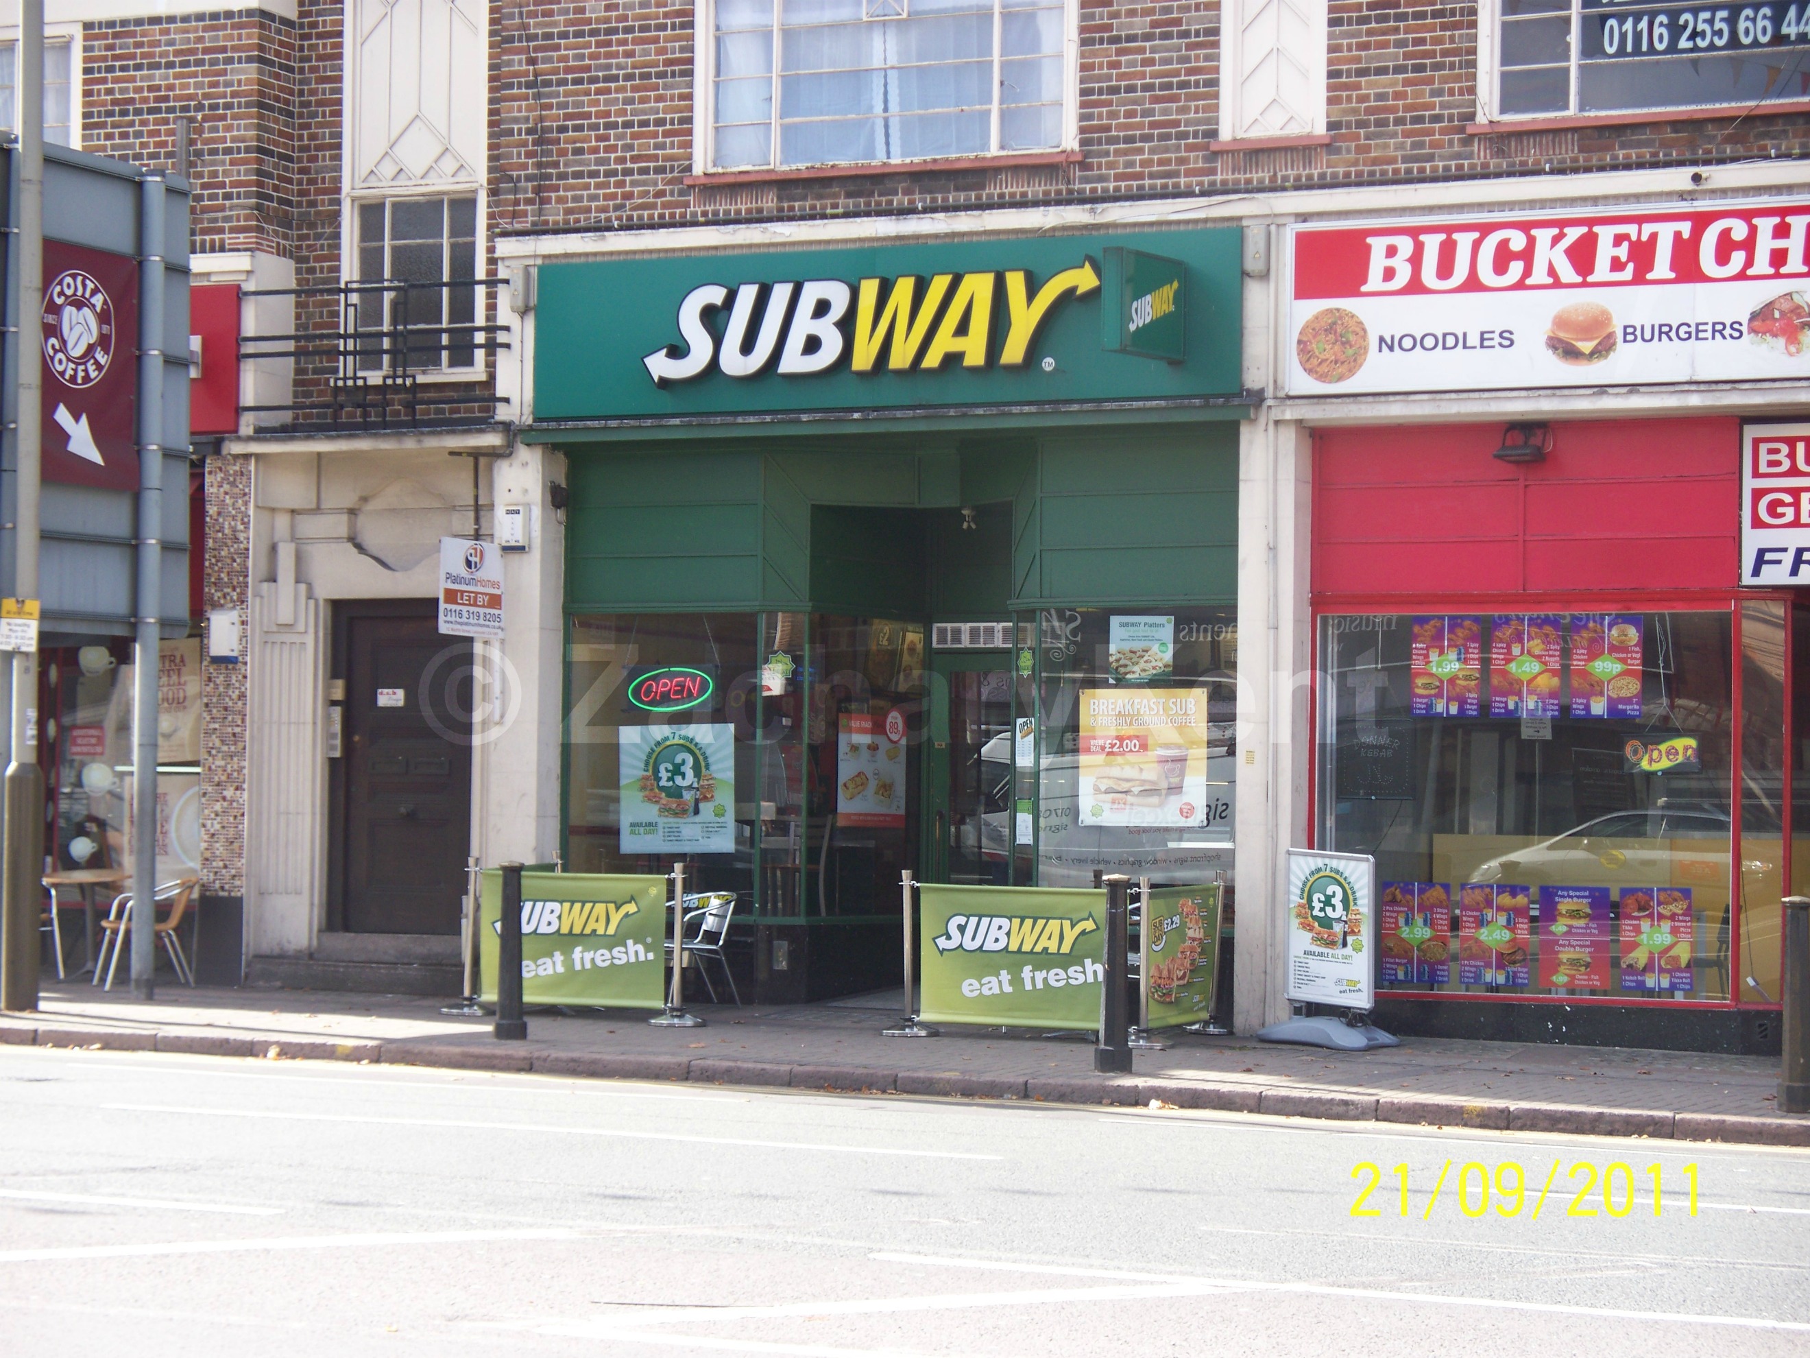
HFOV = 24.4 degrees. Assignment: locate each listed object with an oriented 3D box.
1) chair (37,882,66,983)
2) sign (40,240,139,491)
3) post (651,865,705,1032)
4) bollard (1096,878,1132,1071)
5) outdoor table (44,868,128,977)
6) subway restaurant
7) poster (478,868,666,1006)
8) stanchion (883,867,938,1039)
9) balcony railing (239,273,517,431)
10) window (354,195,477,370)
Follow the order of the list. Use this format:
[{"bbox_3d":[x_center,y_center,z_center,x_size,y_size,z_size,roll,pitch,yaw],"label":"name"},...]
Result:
[{"bbox_3d":[-6.013,1.656,28.367,0.540,0.730,0.580,1,-2,-24],"label":"chair"},{"bbox_3d":[-5.075,-1.929,25.791,0.030,1.469,1.121,0,-2,27],"label":"sign"},{"bbox_3d":[-1.369,1.601,25.341,0.340,0.960,0.340,1,-1,0],"label":"post"},{"bbox_3d":[1.084,1.521,21.610,0.180,1.010,0.180,0,-2,28],"label":"bollard"},{"bbox_3d":[-5.564,1.689,28.490,0.630,0.700,0.630,1,-2,0],"label":"outdoor table"},{"bbox_3d":[0.212,-0.237,26.462,5.022,4.764,2.800,0,-2,28],"label":"subway restaurant"},{"bbox_3d":[-2.010,1.582,25.352,1.306,0.798,0.040,0,-2,27],"label":"poster"},{"bbox_3d":[0.024,1.572,24.150,0.310,0.940,0.310,1,-2,0],"label":"stanchion"},{"bbox_3d":[-3.515,-2.119,27.635,2.159,0.954,0.100,0,-2,27],"label":"balcony railing"},{"bbox_3d":[-3.306,-2.680,28.263,1.010,1.170,0.100,0,-2,28],"label":"window"}]

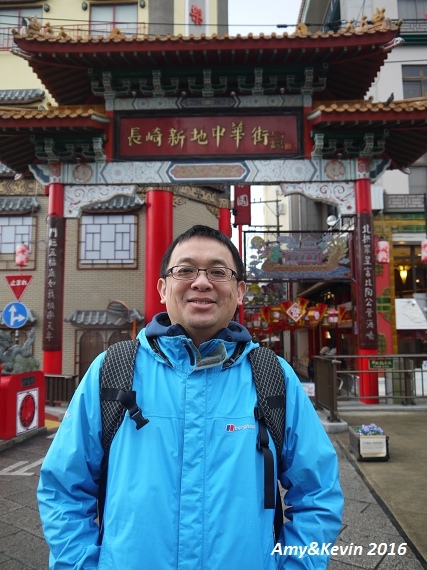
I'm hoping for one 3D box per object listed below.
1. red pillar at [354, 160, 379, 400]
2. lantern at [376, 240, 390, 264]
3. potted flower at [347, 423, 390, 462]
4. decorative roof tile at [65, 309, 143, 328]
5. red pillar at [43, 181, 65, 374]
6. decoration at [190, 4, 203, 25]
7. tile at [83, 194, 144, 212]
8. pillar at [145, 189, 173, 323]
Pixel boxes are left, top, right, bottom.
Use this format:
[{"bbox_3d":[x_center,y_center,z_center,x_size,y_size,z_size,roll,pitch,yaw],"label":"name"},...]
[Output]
[{"bbox_3d":[3.377,-0.132,10.252,0.420,5.431,0.420,0,-5,0],"label":"red pillar"},{"bbox_3d":[3.946,-0.755,10.710,0.260,0.510,0.260,0,-5,0],"label":"lantern"},{"bbox_3d":[2.072,2.077,6.216,0.420,0.430,0.560,-1,-5,3],"label":"potted flower"},{"bbox_3d":[-3.567,1.096,15.085,2.580,0.640,0.550,0,-5,0],"label":"decorative roof tile"},{"bbox_3d":[-3.559,0.103,10.385,0.420,4.994,0.420,0,-5,0],"label":"red pillar"},{"bbox_3d":[-0.642,-10.198,17.396,0.700,0.780,0.120,5,-7,-44],"label":"decoration"},{"bbox_3d":[-3.499,-2.712,15.431,2.450,0.680,0.550,0,-5,0],"label":"tile"},{"bbox_3d":[-1.831,0.032,15.211,0.880,6.516,0.880,0,-5,0],"label":"pillar"}]

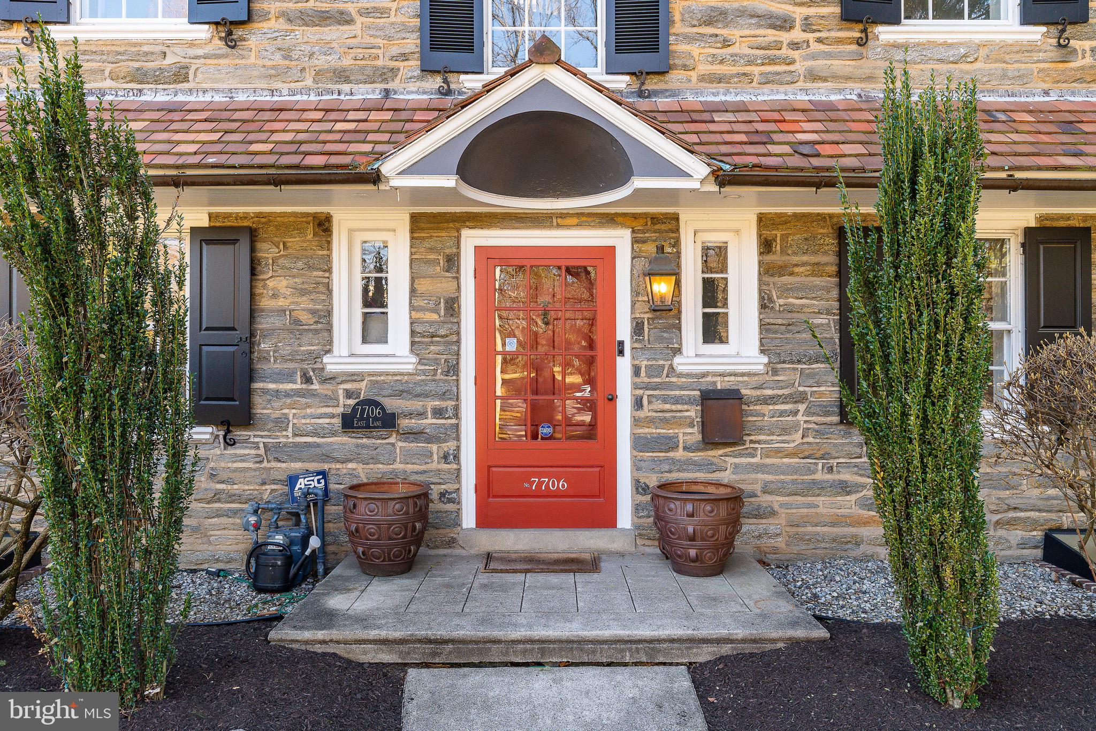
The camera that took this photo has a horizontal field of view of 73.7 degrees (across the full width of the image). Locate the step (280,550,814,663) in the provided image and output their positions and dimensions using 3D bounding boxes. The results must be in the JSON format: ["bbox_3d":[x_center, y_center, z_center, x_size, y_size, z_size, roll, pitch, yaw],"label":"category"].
[{"bbox_3d":[0.010,1.420,4.455,2.810,0.190,1.590,0,0,0],"label":"step"}]

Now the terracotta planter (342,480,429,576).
[{"bbox_3d":[-1.057,1.062,4.760,0.570,0.530,0.570,0,0,0],"label":"terracotta planter"}]

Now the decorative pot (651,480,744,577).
[{"bbox_3d":[0.972,1.060,4.755,0.610,0.530,0.610,0,0,0],"label":"decorative pot"}]

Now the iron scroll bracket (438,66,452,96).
[{"bbox_3d":[-0.731,-2.020,5.190,0.090,0.200,0.045,0,0,0],"label":"iron scroll bracket"}]

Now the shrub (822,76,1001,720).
[{"bbox_3d":[1.554,0.085,3.120,0.740,2.720,0.660,0,0,0],"label":"shrub"}]

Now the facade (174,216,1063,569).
[{"bbox_3d":[0.563,0.165,5.370,6.380,2.580,0.300,0,0,0],"label":"facade"}]

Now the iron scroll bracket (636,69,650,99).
[{"bbox_3d":[0.675,-2.000,5.190,0.090,0.200,0.045,0,0,0],"label":"iron scroll bracket"}]

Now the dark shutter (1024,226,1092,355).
[{"bbox_3d":[3.615,-0.279,5.180,0.460,1.400,0.040,0,0,4],"label":"dark shutter"}]

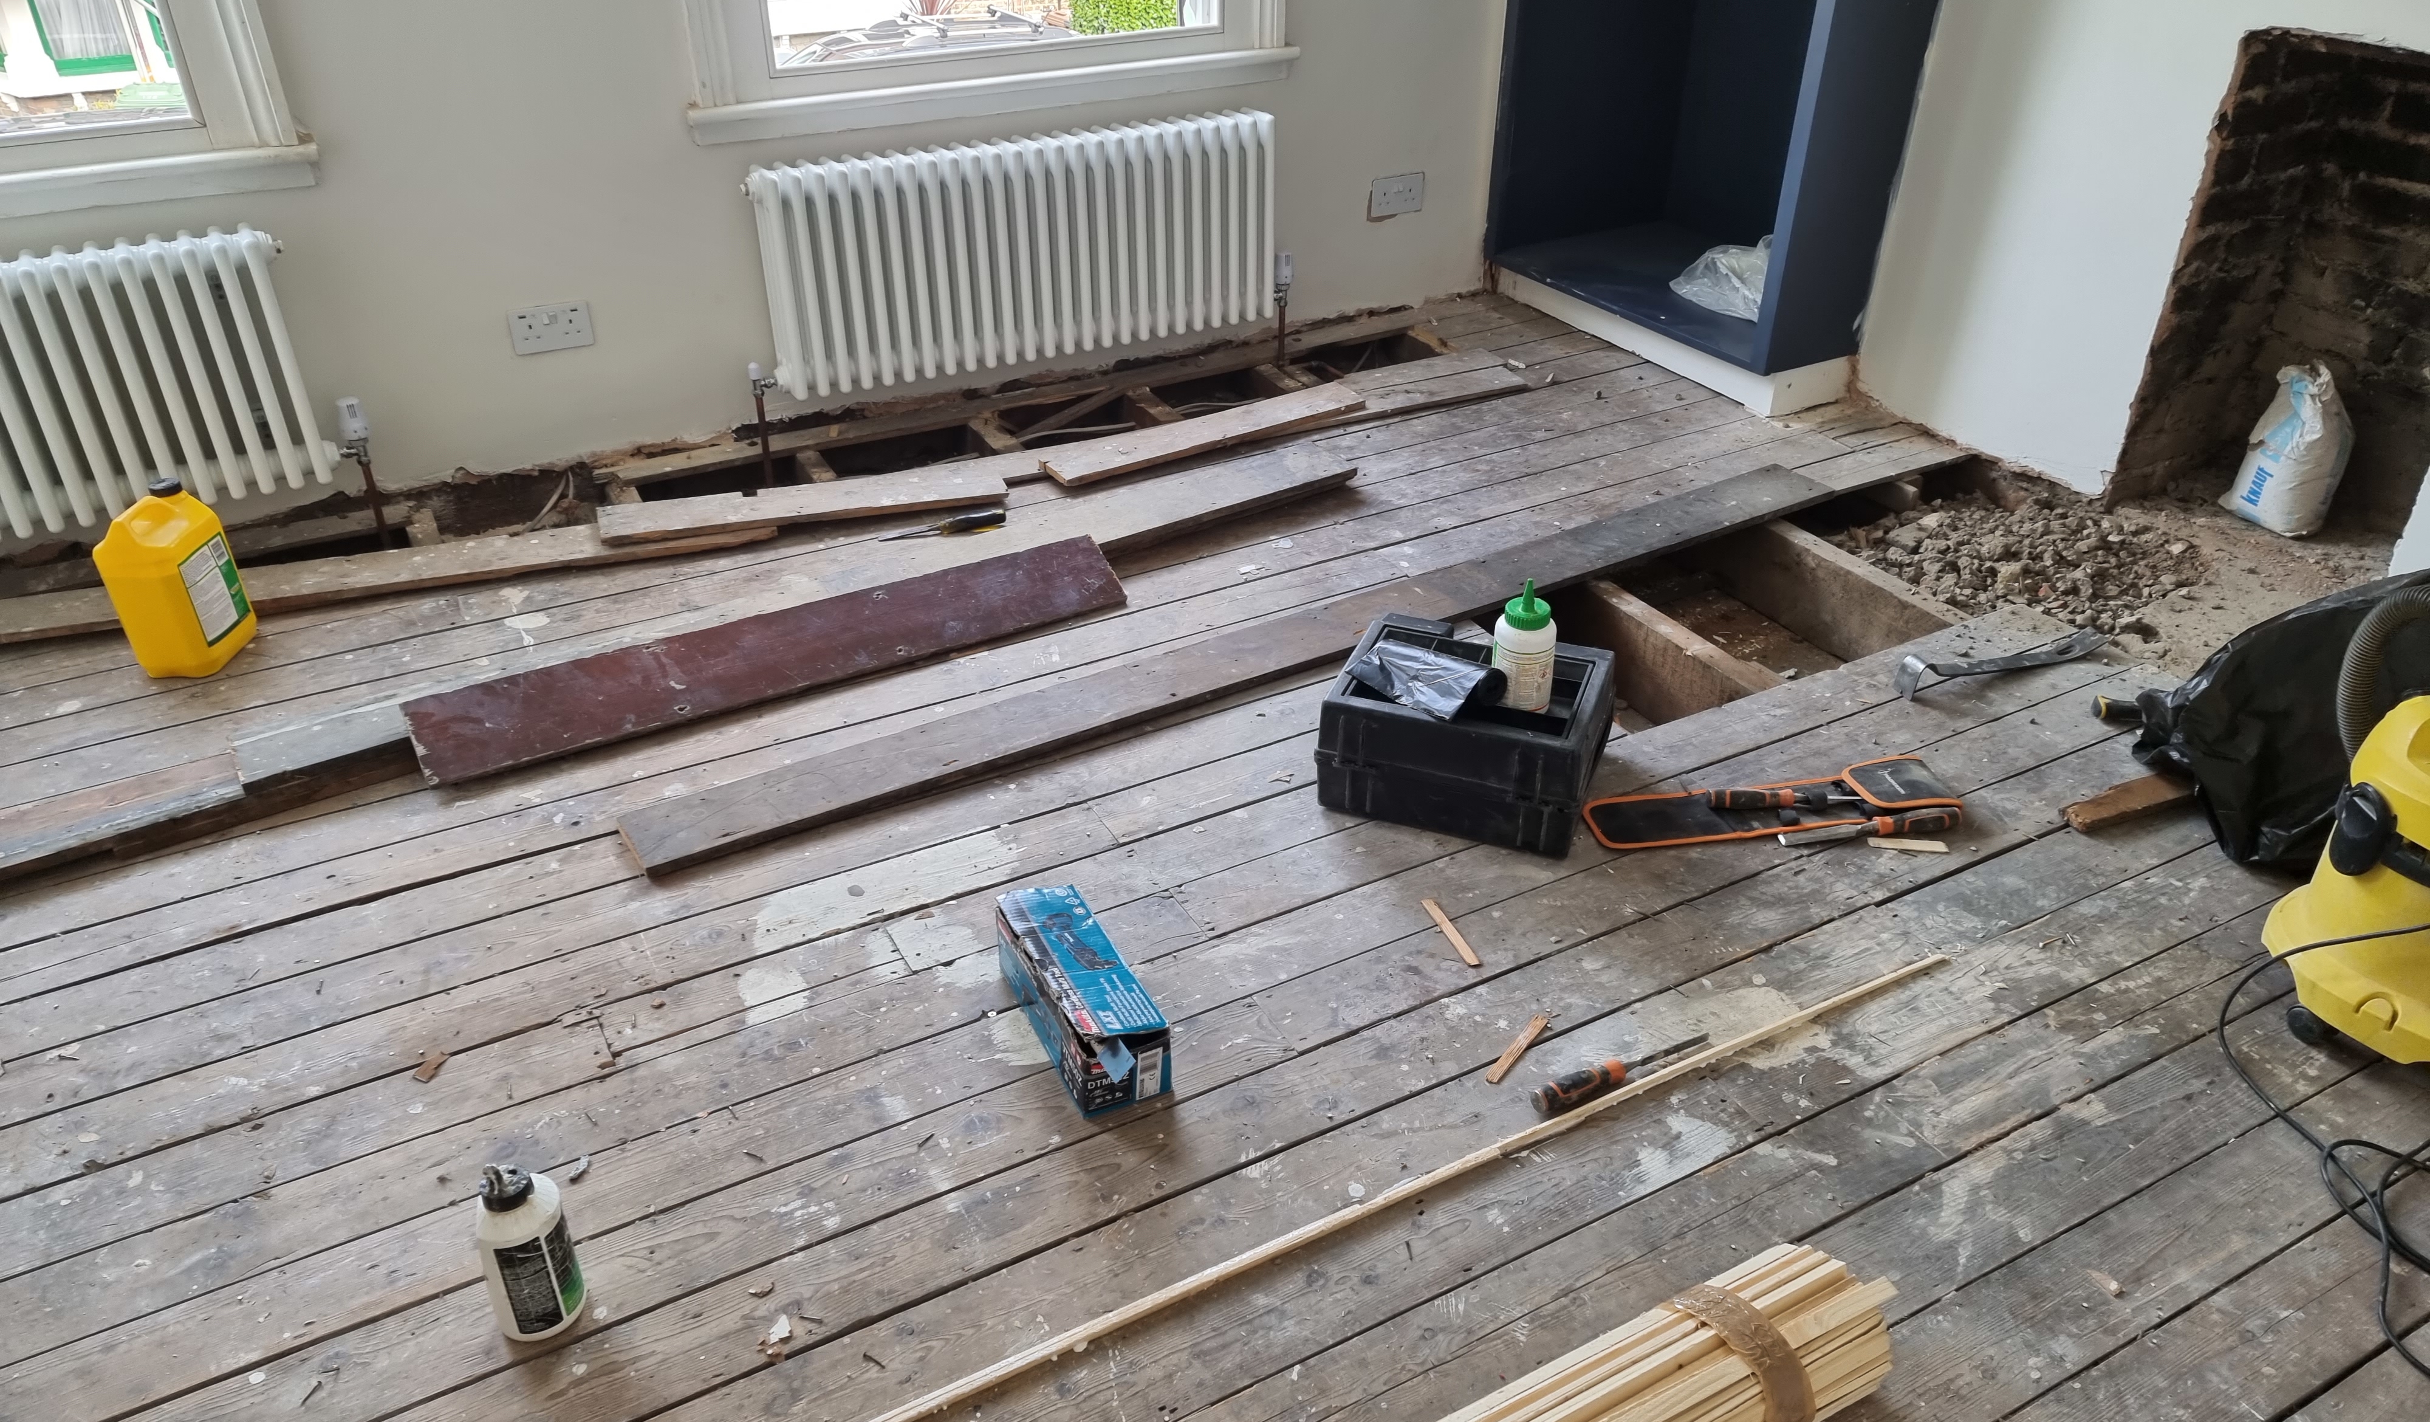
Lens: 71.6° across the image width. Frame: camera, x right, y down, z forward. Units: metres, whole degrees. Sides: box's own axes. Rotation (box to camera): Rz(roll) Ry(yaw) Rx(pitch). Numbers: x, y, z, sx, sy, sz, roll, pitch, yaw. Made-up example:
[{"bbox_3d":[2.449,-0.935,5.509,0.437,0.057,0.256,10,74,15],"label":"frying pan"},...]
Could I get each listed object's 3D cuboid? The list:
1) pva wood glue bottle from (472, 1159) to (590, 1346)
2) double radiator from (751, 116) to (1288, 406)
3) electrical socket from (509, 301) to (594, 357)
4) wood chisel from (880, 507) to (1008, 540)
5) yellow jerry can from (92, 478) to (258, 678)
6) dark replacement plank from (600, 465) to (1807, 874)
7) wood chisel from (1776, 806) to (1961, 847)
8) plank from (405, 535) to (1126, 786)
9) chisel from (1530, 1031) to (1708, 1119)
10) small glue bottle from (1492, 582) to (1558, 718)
[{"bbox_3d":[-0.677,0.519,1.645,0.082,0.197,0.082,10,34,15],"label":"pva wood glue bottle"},{"bbox_3d":[-0.384,-0.970,3.529,1.120,0.445,0.138,-16,36,-23],"label":"double radiator"},{"bbox_3d":[-1.279,-0.737,3.251,0.147,0.087,0.011,-16,36,-23],"label":"electrical socket"},{"bbox_3d":[-0.504,-0.337,3.129,0.239,0.029,0.031,-13,35,-15],"label":"wood chisel"},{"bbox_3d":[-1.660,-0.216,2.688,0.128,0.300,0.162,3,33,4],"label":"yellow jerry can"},{"bbox_3d":[0.177,-0.126,2.800,2.270,0.023,0.142,-18,37,-26],"label":"dark replacement plank"},{"bbox_3d":[0.916,0.165,2.347,0.262,0.029,0.030,-6,33,-5],"label":"wood chisel"},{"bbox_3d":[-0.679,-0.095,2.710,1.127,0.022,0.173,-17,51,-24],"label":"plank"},{"bbox_3d":[0.477,0.416,1.961,0.252,0.030,0.031,-14,35,-23],"label":"chisel"},{"bbox_3d":[0.437,-0.100,2.372,0.088,0.193,0.088,0,33,0],"label":"small glue bottle"}]

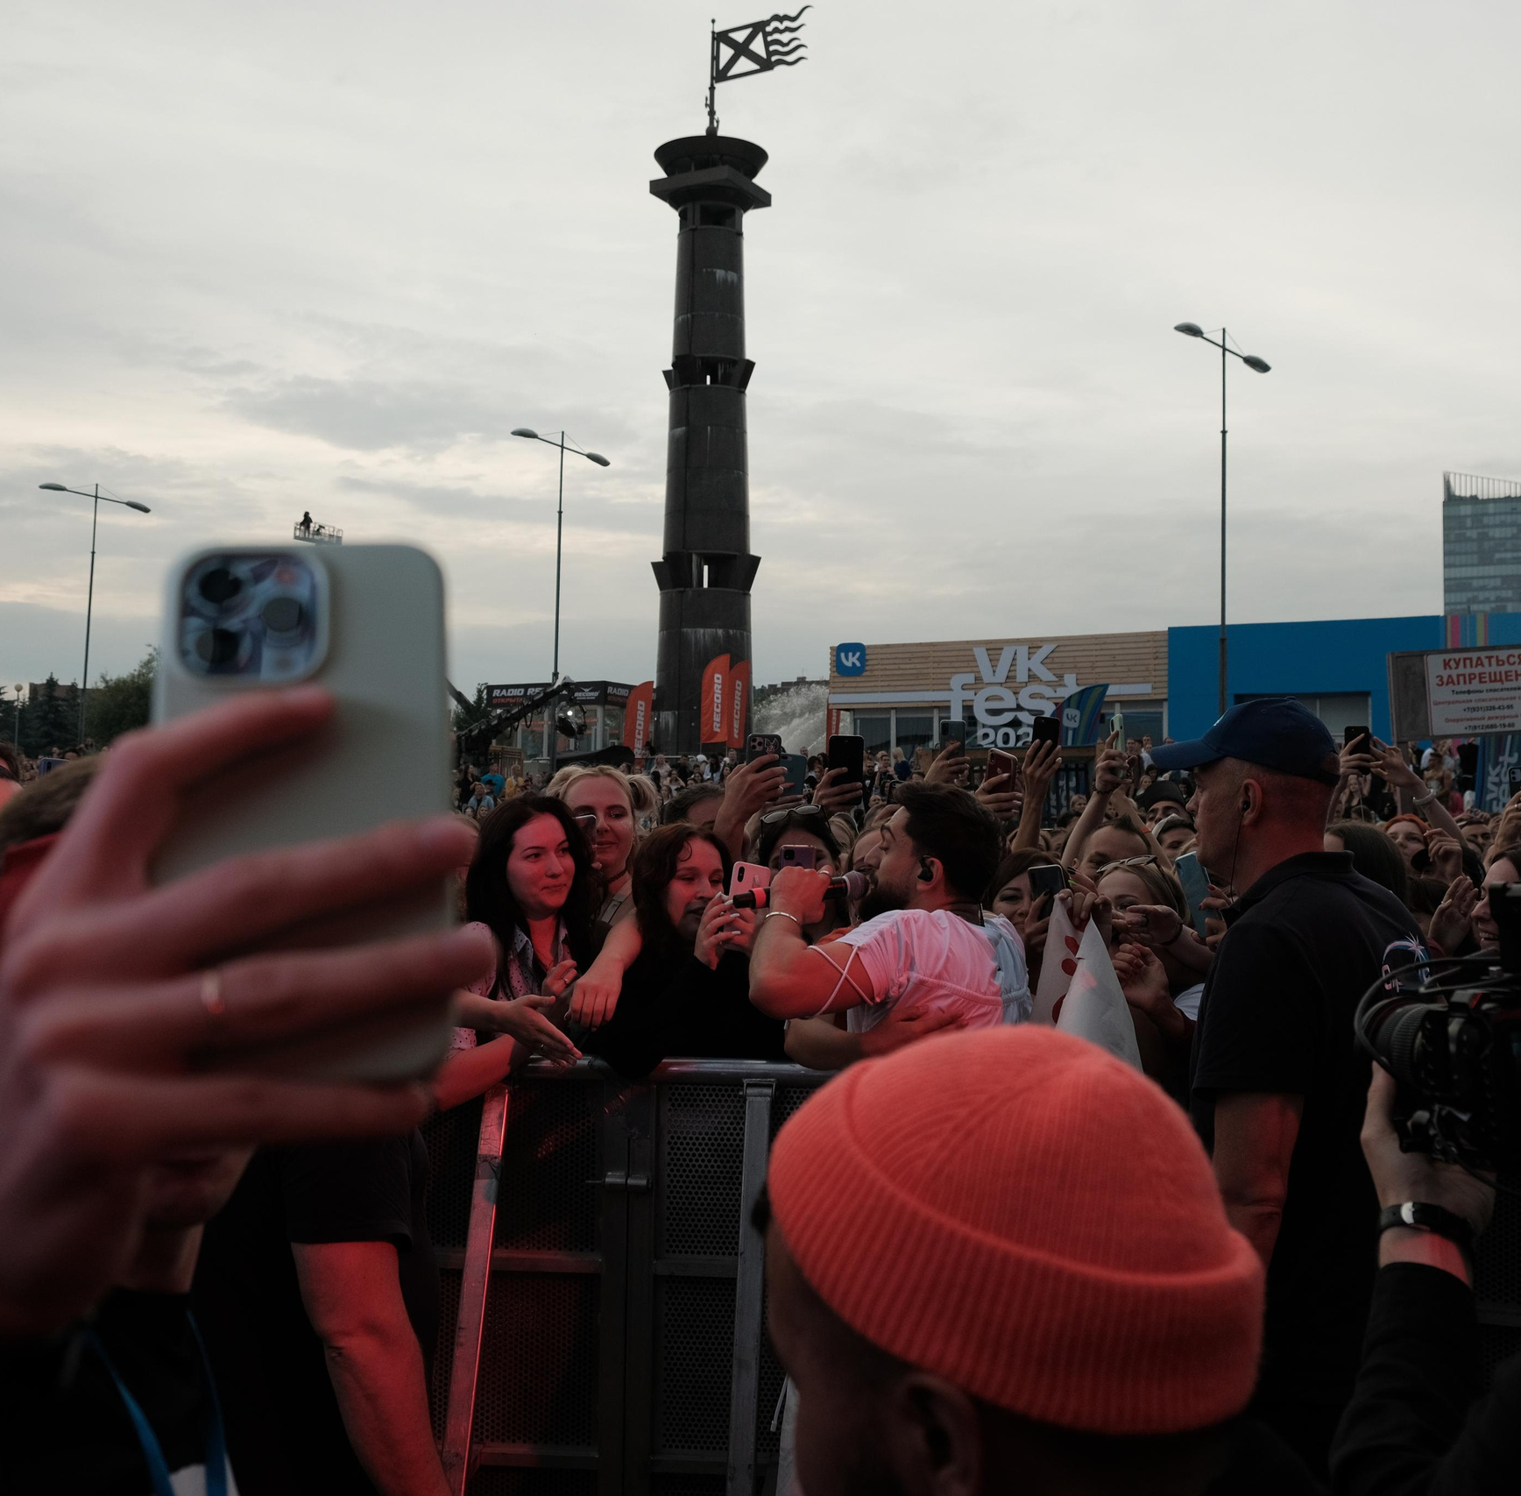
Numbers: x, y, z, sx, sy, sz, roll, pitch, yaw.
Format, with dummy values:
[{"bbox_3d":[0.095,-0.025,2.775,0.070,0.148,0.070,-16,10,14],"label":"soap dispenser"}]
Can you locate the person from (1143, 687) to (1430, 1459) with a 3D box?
[{"bbox_3d":[0.732,0.843,2.296,0.370,1.820,0.520,-1,-4,35],"label":"person"}]

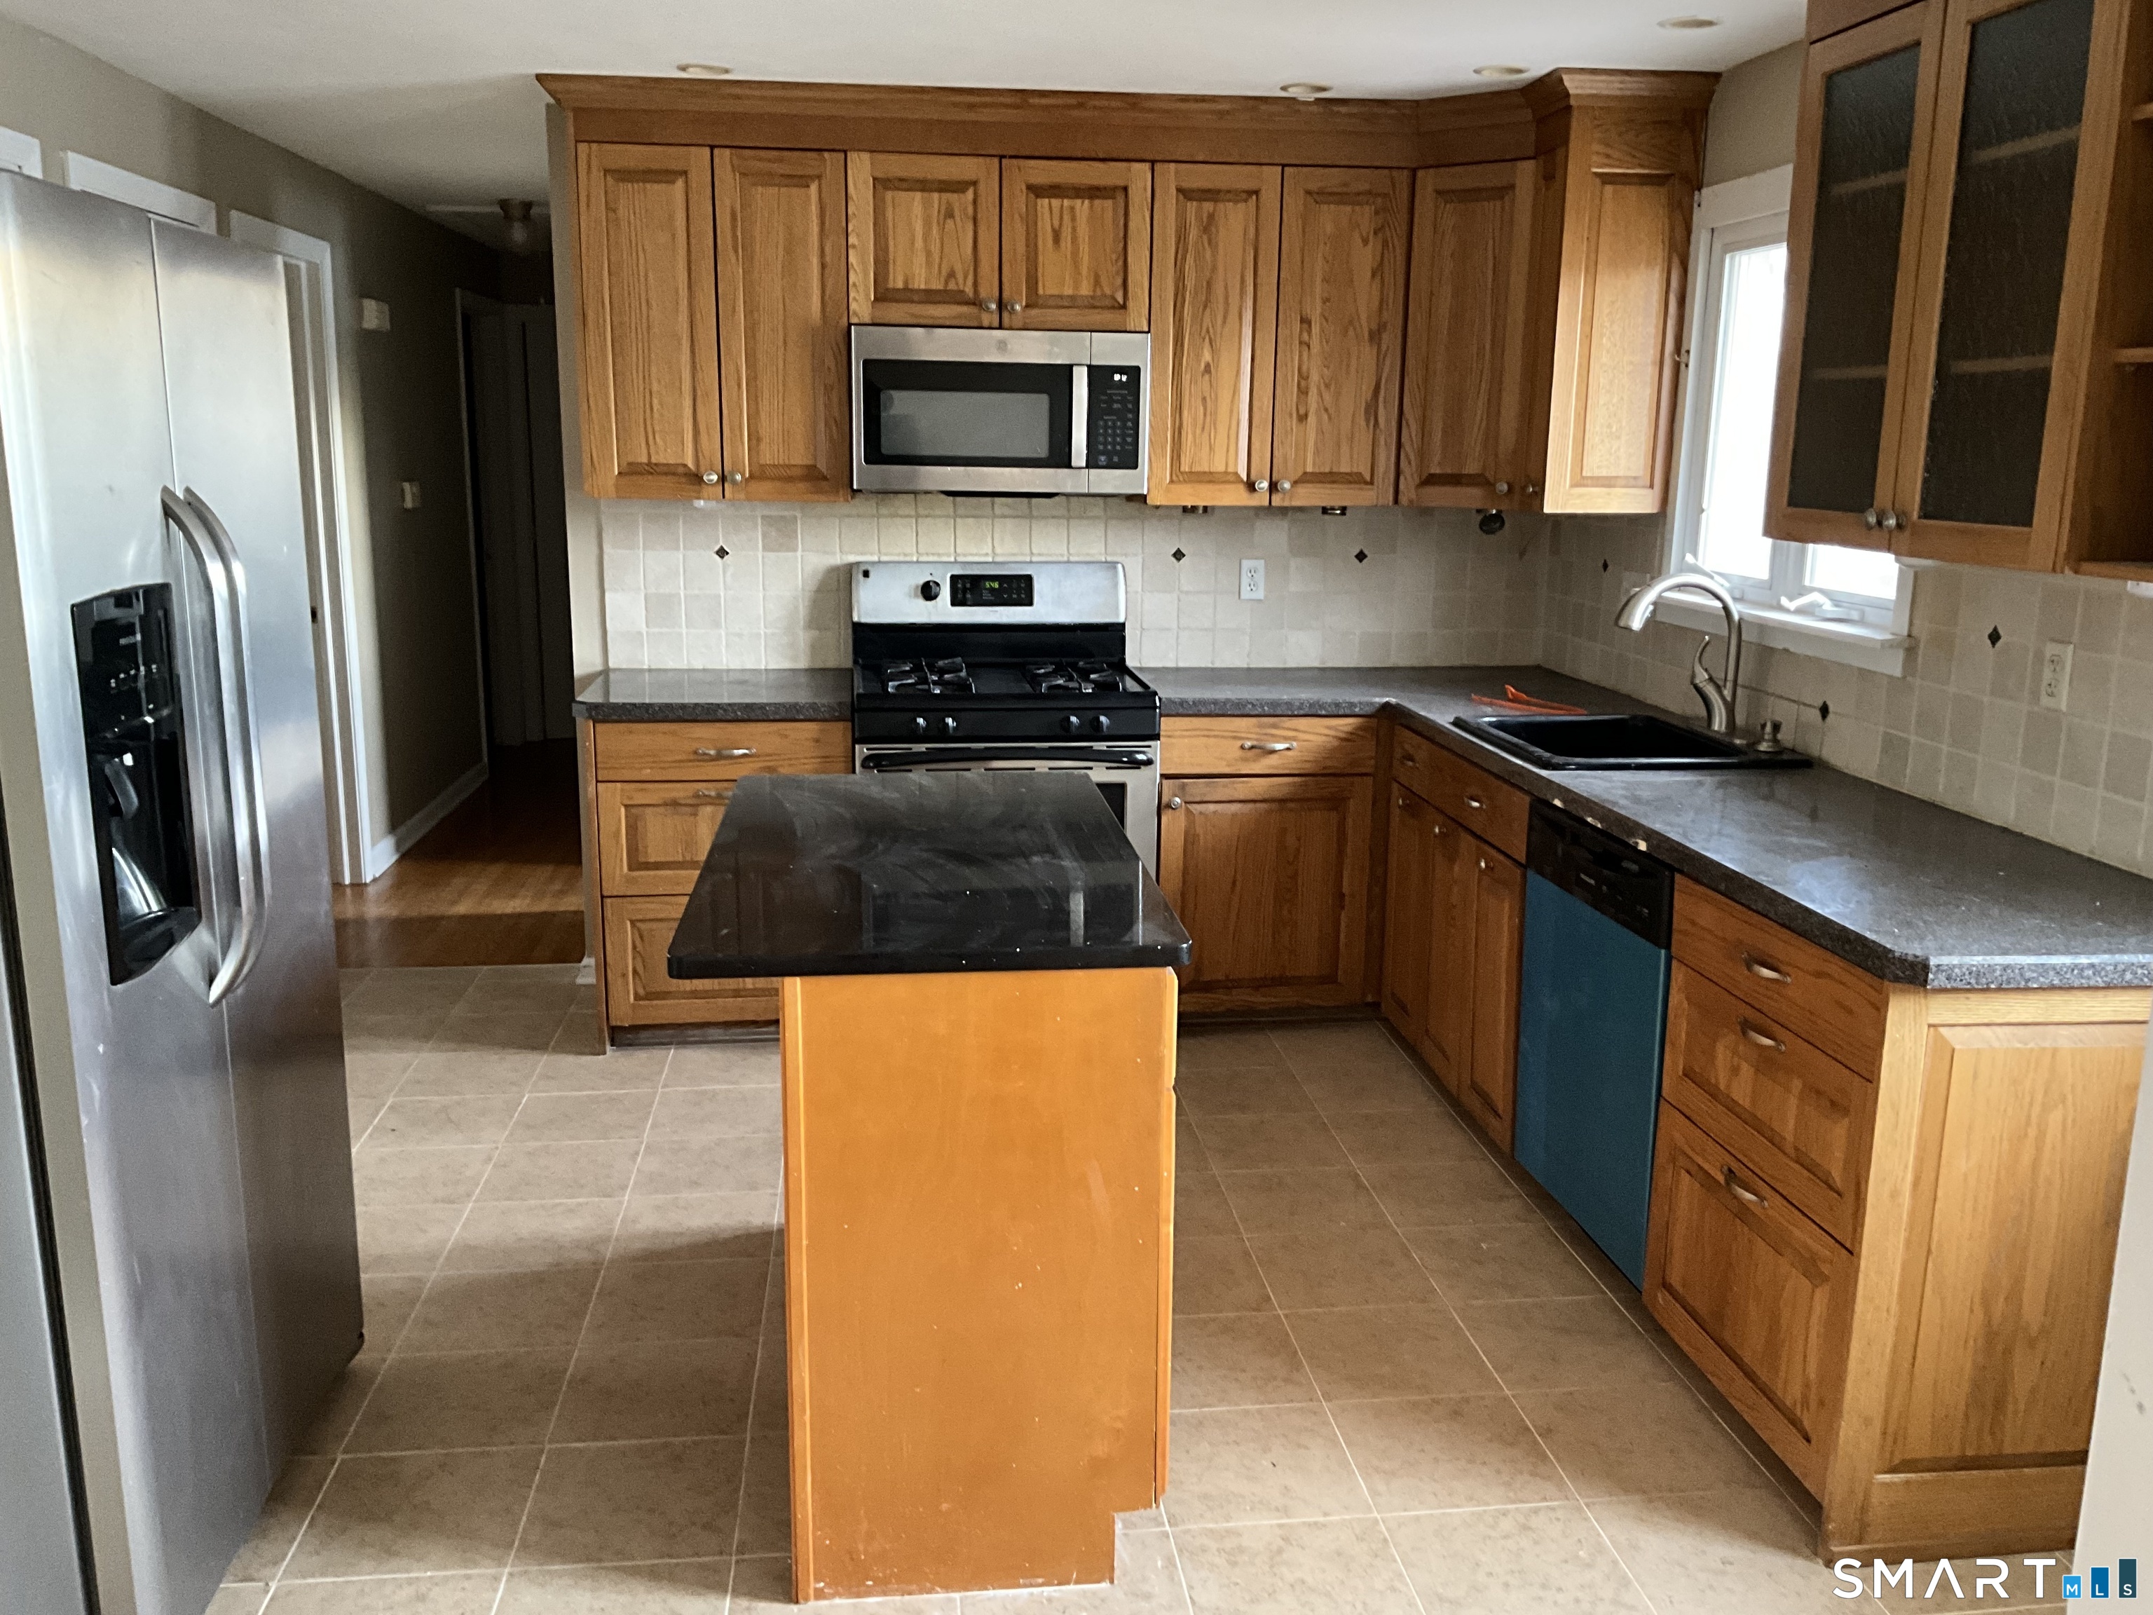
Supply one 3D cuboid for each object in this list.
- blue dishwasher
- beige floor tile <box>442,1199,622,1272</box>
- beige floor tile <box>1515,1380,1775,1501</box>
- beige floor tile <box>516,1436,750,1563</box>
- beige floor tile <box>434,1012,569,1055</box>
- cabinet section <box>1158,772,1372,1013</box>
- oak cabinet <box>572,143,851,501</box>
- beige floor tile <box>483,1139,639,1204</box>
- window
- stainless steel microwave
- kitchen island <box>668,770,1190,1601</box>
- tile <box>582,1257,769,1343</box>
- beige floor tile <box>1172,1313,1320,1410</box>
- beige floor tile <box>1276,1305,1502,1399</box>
[{"bbox_3d":[1.254,0.444,3.454,0.600,0.820,0.610,-1,12,-6],"label":"blue dishwasher"},{"bbox_3d":[-1.081,0.857,3.609,0.311,0.010,0.311,-1,12,-6],"label":"beige floor tile"},{"bbox_3d":[0.878,0.991,2.815,0.305,0.010,0.305,-1,12,-6],"label":"beige floor tile"},{"bbox_3d":[-0.649,1.025,2.665,0.305,0.010,0.305,-1,12,-6],"label":"beige floor tile"},{"bbox_3d":[-1.499,0.591,4.691,0.305,0.010,0.305,-1,12,-6],"label":"beige floor tile"},{"bbox_3d":[0.462,0.172,4.987,0.555,0.624,0.550,-1,12,-6],"label":"cabinet section"},{"bbox_3d":[-0.930,-1.239,4.711,0.684,0.859,0.326,-1,12,-6],"label":"oak cabinet"},{"bbox_3d":[-1.114,0.792,3.905,0.310,0.010,0.310,-1,12,-6],"label":"beige floor tile"},{"bbox_3d":[1.536,-0.857,3.879,0.110,1.020,1.100,-1,12,-7],"label":"window"},{"bbox_3d":[-0.209,-1.052,4.798,0.760,0.415,0.390,-1,12,-6],"label":"stainless steel microwave"},{"bbox_3d":[-0.243,0.500,2.912,0.654,0.901,1.185,-1,12,-6],"label":"kitchen island"},{"bbox_3d":[-0.733,0.916,3.329,0.310,0.010,0.310,-1,12,-6],"label":"tile"},{"bbox_3d":[0.233,0.939,3.049,0.305,0.010,0.305,-1,12,-6],"label":"beige floor tile"},{"bbox_3d":[0.538,0.934,3.083,0.305,0.010,0.305,-1,12,-6],"label":"beige floor tile"}]

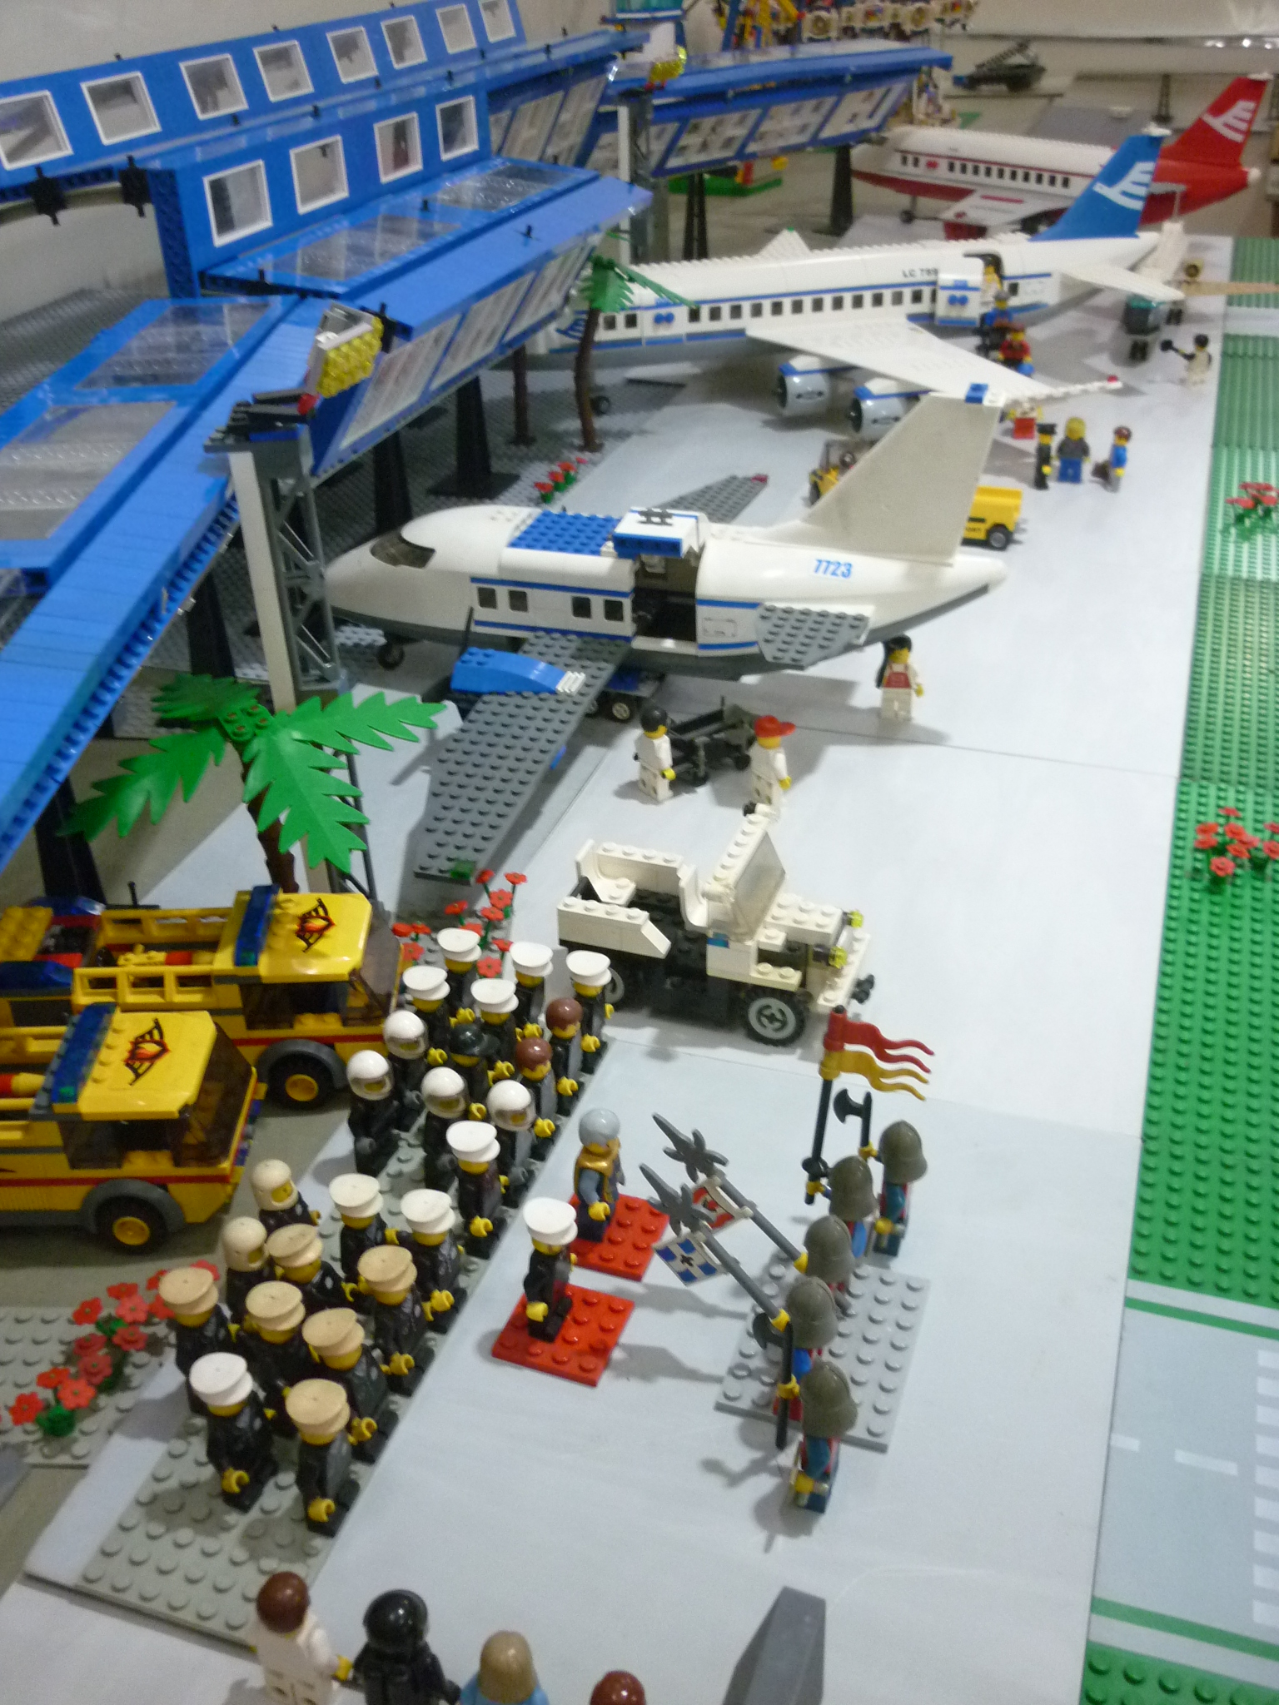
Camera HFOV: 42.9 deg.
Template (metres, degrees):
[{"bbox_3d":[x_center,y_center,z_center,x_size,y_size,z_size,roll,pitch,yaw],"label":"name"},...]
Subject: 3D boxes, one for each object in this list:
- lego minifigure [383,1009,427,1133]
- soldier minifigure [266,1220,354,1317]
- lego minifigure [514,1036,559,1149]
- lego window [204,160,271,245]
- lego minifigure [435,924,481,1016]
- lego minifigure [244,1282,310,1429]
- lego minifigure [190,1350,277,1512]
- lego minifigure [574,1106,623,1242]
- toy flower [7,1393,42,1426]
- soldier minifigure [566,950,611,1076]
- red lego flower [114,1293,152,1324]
[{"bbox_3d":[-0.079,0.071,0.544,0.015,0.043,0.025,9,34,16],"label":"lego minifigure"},{"bbox_3d":[-0.089,0.124,0.458,0.017,0.043,0.024,10,33,16],"label":"soldier minifigure"},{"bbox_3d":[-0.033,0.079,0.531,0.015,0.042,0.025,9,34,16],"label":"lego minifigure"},{"bbox_3d":[-0.205,-0.328,0.822,0.008,0.032,0.057,9,33,17],"label":"lego window"},{"bbox_3d":[-0.062,0.047,0.581,0.015,0.043,0.025,9,33,17],"label":"lego minifigure"},{"bbox_3d":[-0.094,0.136,0.438,0.018,0.043,0.025,10,33,15],"label":"lego minifigure"},{"bbox_3d":[-0.103,0.148,0.418,0.018,0.043,0.025,10,33,15],"label":"lego minifigure"},{"bbox_3d":[-0.013,0.097,0.496,0.015,0.042,0.025,9,33,17],"label":"lego minifigure"},{"bbox_3d":[-0.163,0.148,0.432,0.009,0.004,0.009,-16,44,10],"label":"toy flower"},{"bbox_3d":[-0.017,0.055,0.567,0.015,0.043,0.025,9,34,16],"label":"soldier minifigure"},{"bbox_3d":[-0.144,0.130,0.463,0.010,0.004,0.010,-1,32,0],"label":"red lego flower"}]

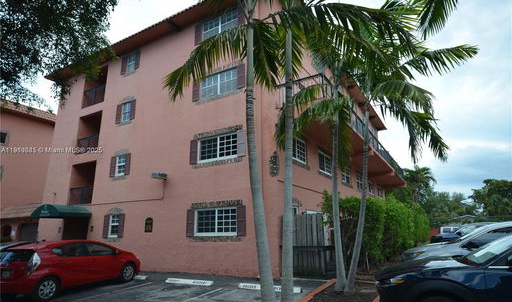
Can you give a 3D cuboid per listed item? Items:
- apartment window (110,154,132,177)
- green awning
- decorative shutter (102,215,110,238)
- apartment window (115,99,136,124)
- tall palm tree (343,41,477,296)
[{"bbox_3d":[-6.550,0.712,14.360,1.411,1.054,0.100,-9,-16,28],"label":"apartment window"},{"bbox_3d":[-9.663,3.032,14.792,2.775,0.666,1.492,-9,-17,29],"label":"green awning"},{"bbox_3d":[-7.005,3.532,13.935,0.465,1.038,0.050,-9,-17,29],"label":"decorative shutter"},{"bbox_3d":[-6.588,-1.971,15.052,1.411,1.054,0.100,-9,-16,28],"label":"apartment window"},{"bbox_3d":[3.853,0.124,7.843,3.800,6.600,3.200,-1,-15,0],"label":"tall palm tree"}]

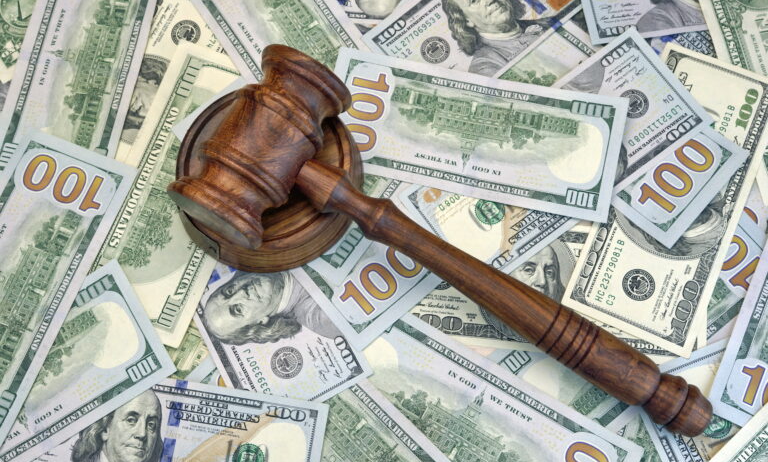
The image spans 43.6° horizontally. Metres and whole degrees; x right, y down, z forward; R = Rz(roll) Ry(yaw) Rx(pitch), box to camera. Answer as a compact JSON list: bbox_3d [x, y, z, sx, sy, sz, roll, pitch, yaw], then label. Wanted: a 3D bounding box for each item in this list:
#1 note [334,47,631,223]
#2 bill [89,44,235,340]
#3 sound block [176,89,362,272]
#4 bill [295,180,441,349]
[{"bbox_3d":[0.045,-0.051,0.501,0.156,0.004,0.066,12,74,6],"label":"note"},{"bbox_3d":[-0.106,-0.022,0.499,0.066,0.003,0.156,18,75,7],"label":"bill"},{"bbox_3d":[-0.060,-0.029,0.489,0.099,0.019,0.099,0,74,2],"label":"sound block"},{"bbox_3d":[-0.037,-0.018,0.496,0.066,0.003,0.156,-40,76,-9],"label":"bill"}]

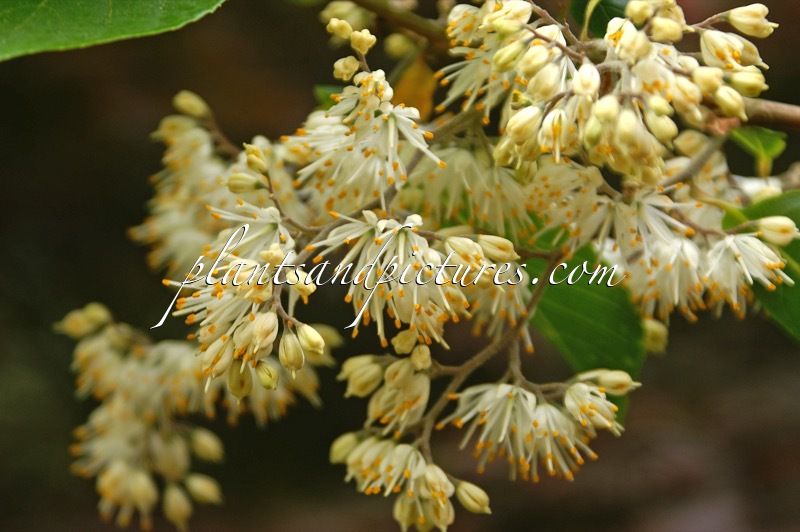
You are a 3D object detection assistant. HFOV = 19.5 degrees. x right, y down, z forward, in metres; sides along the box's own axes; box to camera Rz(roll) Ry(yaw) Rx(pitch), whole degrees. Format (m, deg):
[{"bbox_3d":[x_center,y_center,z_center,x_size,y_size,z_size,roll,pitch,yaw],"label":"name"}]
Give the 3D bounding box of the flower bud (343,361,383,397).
[{"bbox_3d":[-0.008,0.025,0.515,0.010,0.006,0.006,-43,0,-9],"label":"flower bud"}]

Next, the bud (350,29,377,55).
[{"bbox_3d":[-0.008,-0.048,0.497,0.005,0.005,0.006,0,-28,-7],"label":"bud"}]

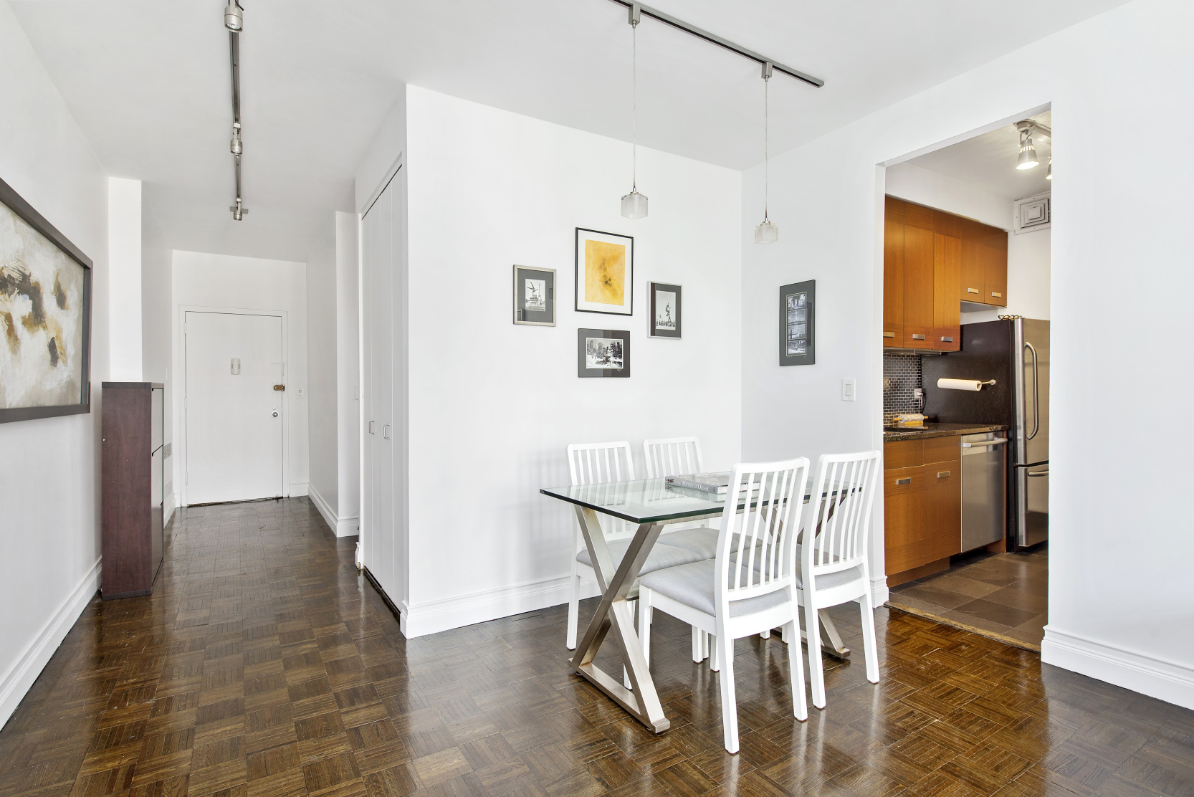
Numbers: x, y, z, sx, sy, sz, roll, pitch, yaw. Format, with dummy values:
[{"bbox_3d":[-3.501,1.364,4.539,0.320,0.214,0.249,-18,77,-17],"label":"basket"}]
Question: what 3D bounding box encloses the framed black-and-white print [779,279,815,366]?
[{"bbox_3d":[1.240,-0.457,3.696,0.020,0.505,0.253,0,0,-32],"label":"framed black-and-white print"}]

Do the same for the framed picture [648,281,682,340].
[{"bbox_3d":[0.426,-0.542,3.720,0.254,0.344,0.020,0,0,-32],"label":"framed picture"}]

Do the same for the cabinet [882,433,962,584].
[{"bbox_3d":[1.860,0.692,3.942,0.853,0.886,0.618,0,0,-32],"label":"cabinet"}]

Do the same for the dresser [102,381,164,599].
[{"bbox_3d":[-2.961,0.526,3.836,0.244,1.247,0.899,0,0,-32],"label":"dresser"}]

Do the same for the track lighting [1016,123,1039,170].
[{"bbox_3d":[2.454,-1.428,3.402,0.132,0.241,0.132,0,0,-32],"label":"track lighting"}]

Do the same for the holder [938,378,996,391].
[{"bbox_3d":[2.743,-0.107,4.434,0.146,0.088,0.363,0,0,-32],"label":"holder"}]

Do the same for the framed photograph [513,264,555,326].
[{"bbox_3d":[-0.336,-0.552,3.251,0.245,0.314,0.022,0,0,-32],"label":"framed photograph"}]

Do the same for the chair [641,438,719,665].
[{"bbox_3d":[0.532,0.669,2.929,0.430,0.950,0.510,0,0,-32],"label":"chair"}]

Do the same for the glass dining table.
[{"bbox_3d":[0.460,0.767,2.568,1.202,0.759,0.734,0,0,-32],"label":"glass dining table"}]

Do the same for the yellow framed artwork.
[{"bbox_3d":[0.048,-0.727,3.485,0.382,0.470,0.025,0,0,-32],"label":"yellow framed artwork"}]

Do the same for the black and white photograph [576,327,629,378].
[{"bbox_3d":[0.047,-0.259,3.488,0.348,0.277,0.020,0,0,-32],"label":"black and white photograph"}]

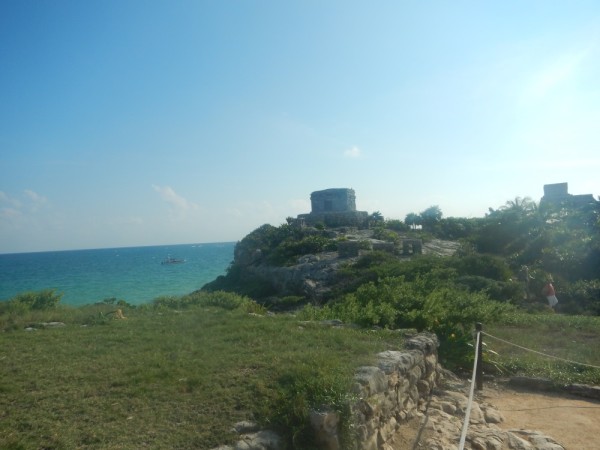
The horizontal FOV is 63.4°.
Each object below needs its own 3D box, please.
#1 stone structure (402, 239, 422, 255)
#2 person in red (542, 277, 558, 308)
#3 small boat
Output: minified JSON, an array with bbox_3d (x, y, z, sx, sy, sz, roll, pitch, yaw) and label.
[{"bbox_3d":[11.127,2.146,48.000,1.850,1.550,1.600,-3,-2,19],"label":"stone structure"},{"bbox_3d":[11.896,3.261,23.000,0.500,1.680,0.500,-2,-2,-31],"label":"person in red"},{"bbox_3d":[-51.231,14.385,195.000,9.000,2.500,2.400,-2,-2,-18],"label":"small boat"}]

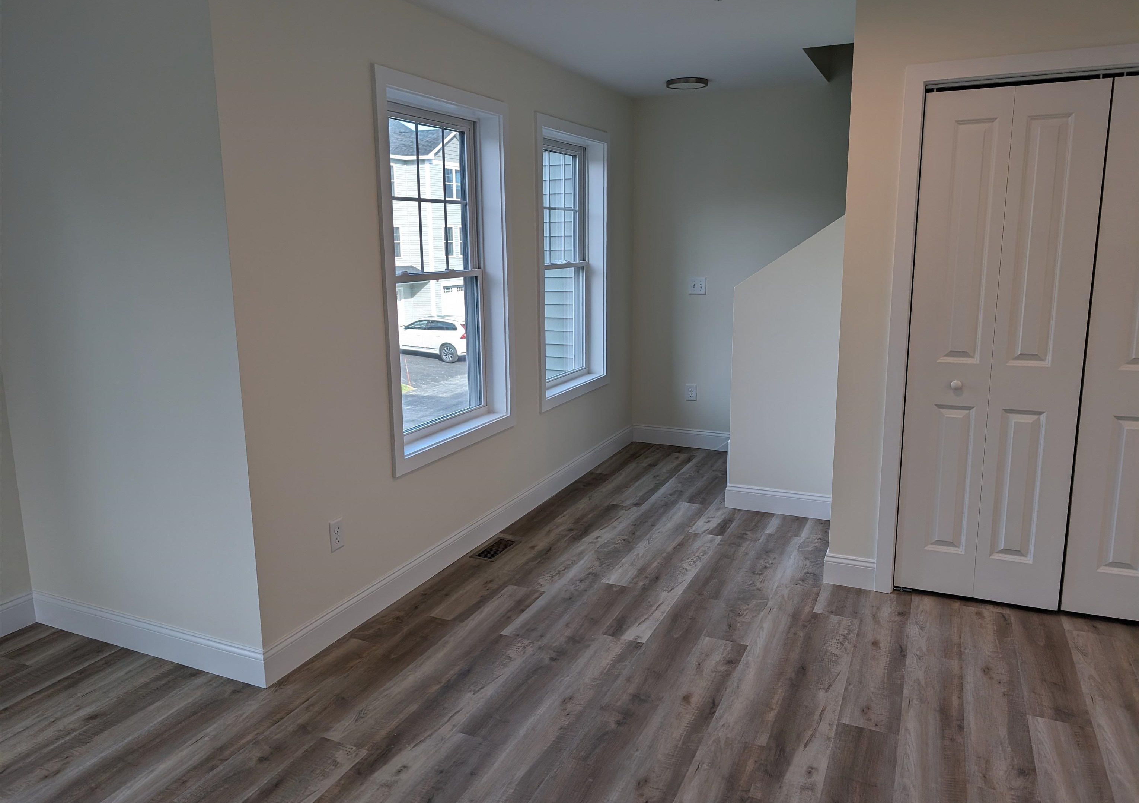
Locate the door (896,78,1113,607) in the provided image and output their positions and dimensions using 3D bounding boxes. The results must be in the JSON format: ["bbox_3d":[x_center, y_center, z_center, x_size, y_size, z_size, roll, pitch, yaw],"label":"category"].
[{"bbox_3d":[1.641,-0.171,3.064,0.596,1.982,0.036,4,12,24],"label":"door"}]

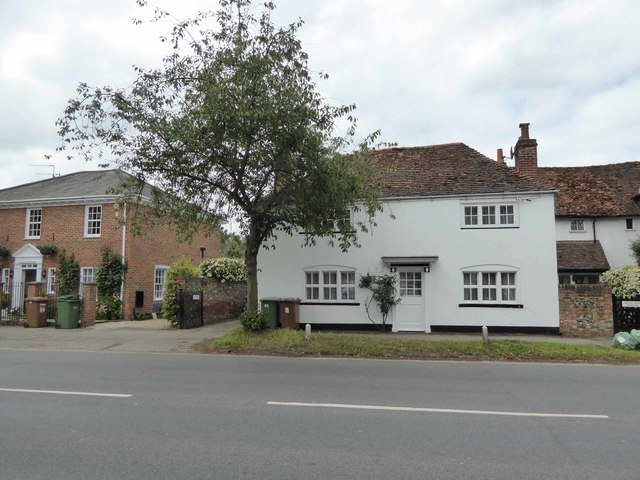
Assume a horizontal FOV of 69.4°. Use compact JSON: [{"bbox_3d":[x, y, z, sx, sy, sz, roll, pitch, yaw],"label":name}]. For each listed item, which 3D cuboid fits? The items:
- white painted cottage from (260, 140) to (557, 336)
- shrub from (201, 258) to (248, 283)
[{"bbox_3d":[2.975,-0.220,17.146,9.412,6.620,5.200,-1,-6,13],"label":"white painted cottage"},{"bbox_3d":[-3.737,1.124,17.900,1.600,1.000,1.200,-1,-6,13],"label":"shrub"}]

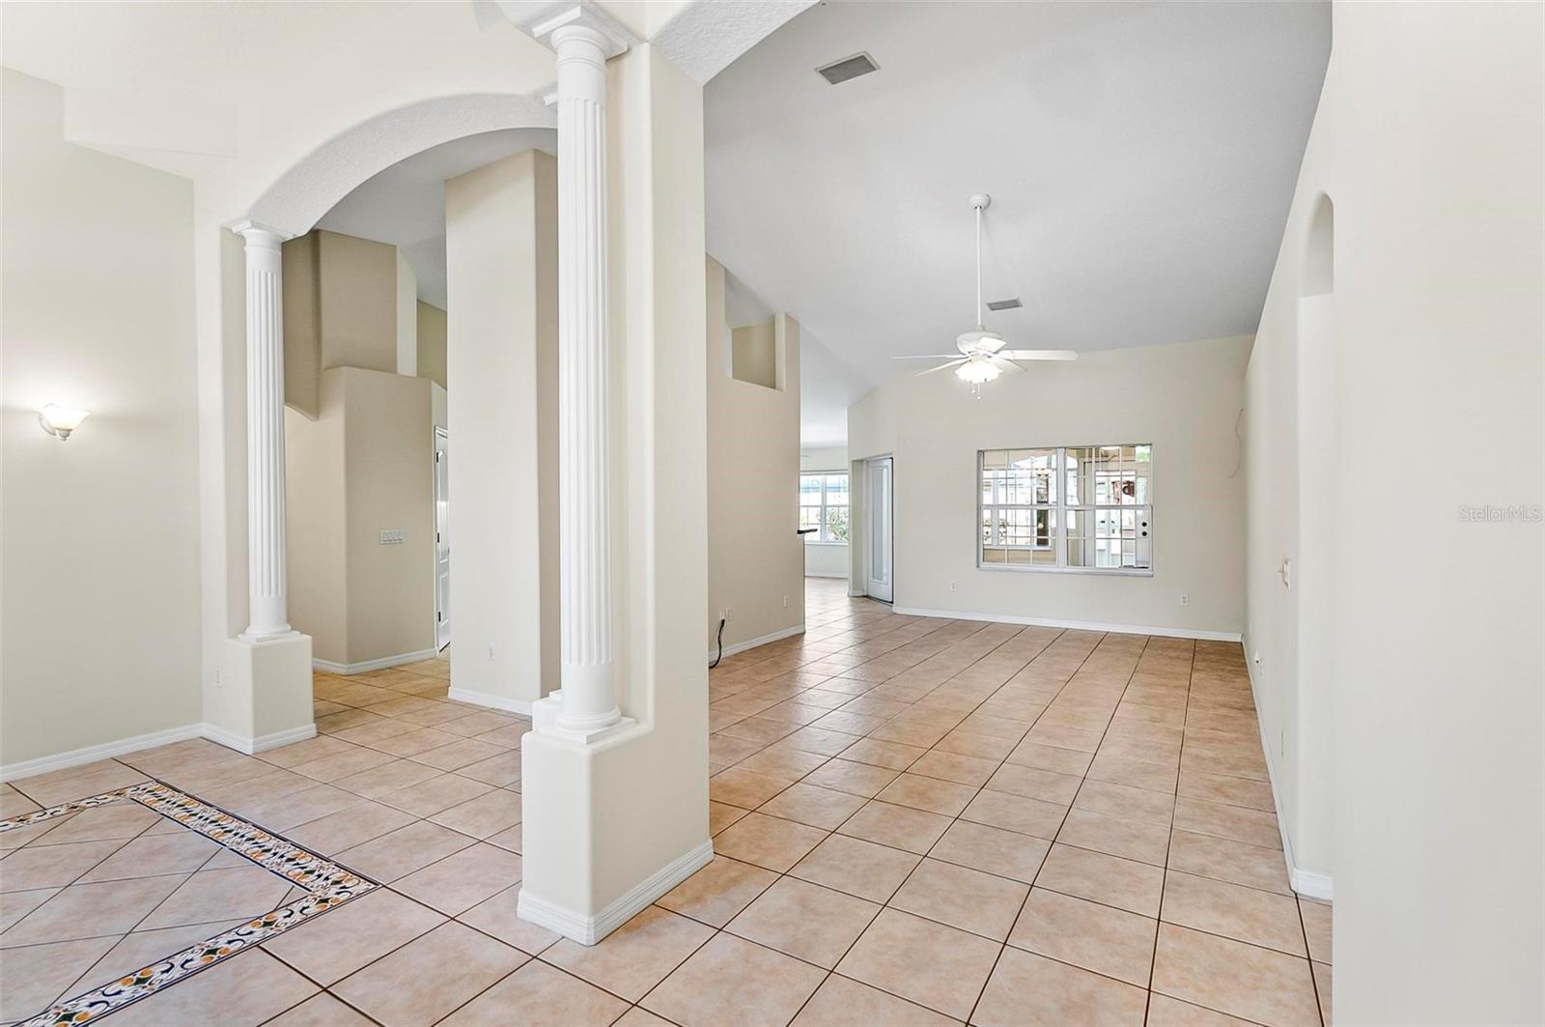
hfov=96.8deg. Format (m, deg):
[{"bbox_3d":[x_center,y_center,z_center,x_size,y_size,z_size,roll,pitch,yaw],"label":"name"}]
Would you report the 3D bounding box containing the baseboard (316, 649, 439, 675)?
[{"bbox_3d":[-3.531,1.287,6.138,0.460,0.102,0.879,0,1,31],"label":"baseboard"}]

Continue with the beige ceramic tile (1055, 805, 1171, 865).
[{"bbox_3d":[1.452,1.370,2.913,0.400,0.010,0.400,0,1,32],"label":"beige ceramic tile"}]

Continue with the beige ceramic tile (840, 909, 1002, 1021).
[{"bbox_3d":[0.463,1.384,2.132,0.400,0.012,0.400,0,1,31],"label":"beige ceramic tile"}]

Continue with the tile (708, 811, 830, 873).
[{"bbox_3d":[-0.024,1.384,2.888,0.411,0.010,0.411,0,1,31],"label":"tile"}]

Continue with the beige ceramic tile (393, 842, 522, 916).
[{"bbox_3d":[-1.163,1.391,2.629,0.411,0.010,0.411,0,1,31],"label":"beige ceramic tile"}]

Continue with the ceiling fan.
[{"bbox_3d":[1.477,-1.583,4.900,1.280,1.400,1.280,0,0,0],"label":"ceiling fan"}]

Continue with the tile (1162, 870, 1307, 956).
[{"bbox_3d":[1.585,1.373,2.375,0.400,0.010,0.400,0,1,32],"label":"tile"}]

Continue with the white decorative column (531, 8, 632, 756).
[{"bbox_3d":[-0.656,-0.447,2.392,0.241,2.397,0.241,0,1,31],"label":"white decorative column"}]

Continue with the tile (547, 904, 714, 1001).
[{"bbox_3d":[-0.456,1.389,2.208,0.400,0.012,0.400,0,1,31],"label":"tile"}]

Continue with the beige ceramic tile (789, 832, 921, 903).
[{"bbox_3d":[0.329,1.386,2.683,0.411,0.010,0.411,0,1,31],"label":"beige ceramic tile"}]

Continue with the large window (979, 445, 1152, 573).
[{"bbox_3d":[3.277,-0.039,7.796,1.881,1.400,0.100,0,1,31],"label":"large window"}]

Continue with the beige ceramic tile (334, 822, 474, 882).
[{"bbox_3d":[-1.508,1.390,2.829,0.400,0.012,0.400,0,1,31],"label":"beige ceramic tile"}]

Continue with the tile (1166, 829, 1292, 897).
[{"bbox_3d":[1.797,1.369,2.701,0.400,0.010,0.400,0,1,32],"label":"tile"}]

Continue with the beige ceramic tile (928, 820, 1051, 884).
[{"bbox_3d":[0.898,1.382,2.813,0.411,0.010,0.411,0,1,31],"label":"beige ceramic tile"}]

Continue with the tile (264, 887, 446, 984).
[{"bbox_3d":[-1.375,1.394,2.276,0.400,0.012,0.400,0,1,31],"label":"tile"}]

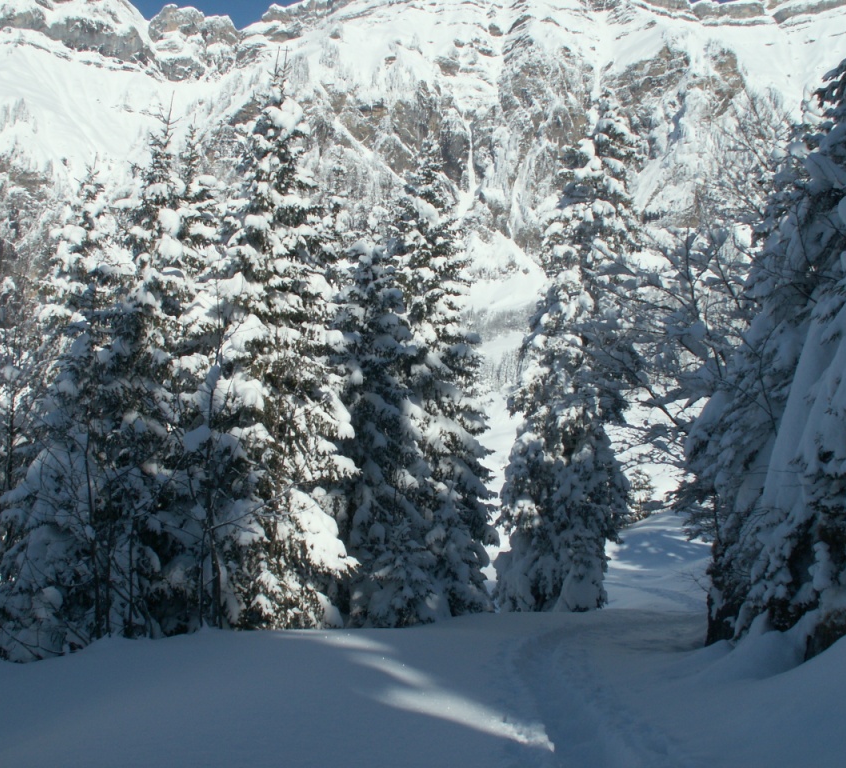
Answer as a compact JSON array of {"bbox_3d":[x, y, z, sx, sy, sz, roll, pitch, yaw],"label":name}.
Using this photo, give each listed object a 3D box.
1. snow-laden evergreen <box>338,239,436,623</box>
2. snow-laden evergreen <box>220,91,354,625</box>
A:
[{"bbox_3d":[-0.670,0.794,18.500,2.000,6.850,2.000,0,-6,0],"label":"snow-laden evergreen"},{"bbox_3d":[-2.258,-0.672,17.000,2.500,9.160,2.500,0,-6,0],"label":"snow-laden evergreen"}]

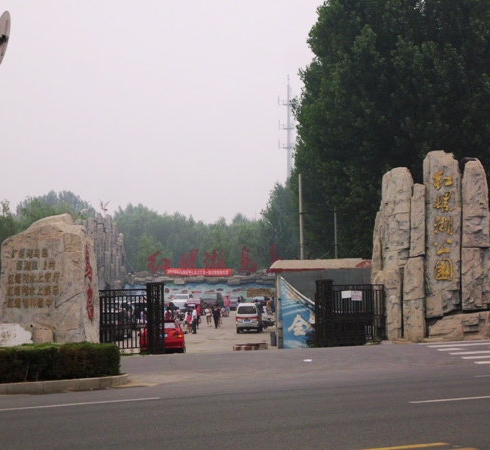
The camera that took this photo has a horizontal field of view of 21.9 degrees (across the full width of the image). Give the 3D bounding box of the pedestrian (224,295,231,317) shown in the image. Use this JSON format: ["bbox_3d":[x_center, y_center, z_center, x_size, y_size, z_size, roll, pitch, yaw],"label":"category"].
[{"bbox_3d":[-1.378,6.566,102.000,0.520,1.670,0.320,0,-1,0],"label":"pedestrian"}]

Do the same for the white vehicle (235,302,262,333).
[{"bbox_3d":[0.241,6.075,82.300,1.520,1.880,3.800,0,-1,4],"label":"white vehicle"}]

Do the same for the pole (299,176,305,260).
[{"bbox_3d":[3.296,1.725,71.914,0.240,9.200,0.240,-1,-1,0],"label":"pole"}]

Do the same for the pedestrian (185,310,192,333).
[{"bbox_3d":[-3.541,6.152,80.000,0.420,1.390,0.300,0,-1,18],"label":"pedestrian"}]

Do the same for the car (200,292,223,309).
[{"bbox_3d":[-2.834,6.726,108.000,1.620,1.820,4.100,0,-1,10],"label":"car"}]

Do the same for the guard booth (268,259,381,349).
[{"bbox_3d":[3.246,3.165,50.700,4.700,3.500,3.000,0,-1,-8],"label":"guard booth"}]

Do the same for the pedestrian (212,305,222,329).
[{"bbox_3d":[-1.897,6.134,84.500,0.550,1.620,0.350,0,-1,0],"label":"pedestrian"}]

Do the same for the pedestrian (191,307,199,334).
[{"bbox_3d":[-3.128,5.966,79.000,0.340,1.720,0.480,0,-1,-15],"label":"pedestrian"}]

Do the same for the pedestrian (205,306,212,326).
[{"bbox_3d":[-2.553,6.418,89.000,0.500,1.510,0.320,0,-1,0],"label":"pedestrian"}]

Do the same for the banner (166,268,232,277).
[{"bbox_3d":[-4.557,4.655,124.000,6.400,0.680,0.060,0,-1,0],"label":"banner"}]

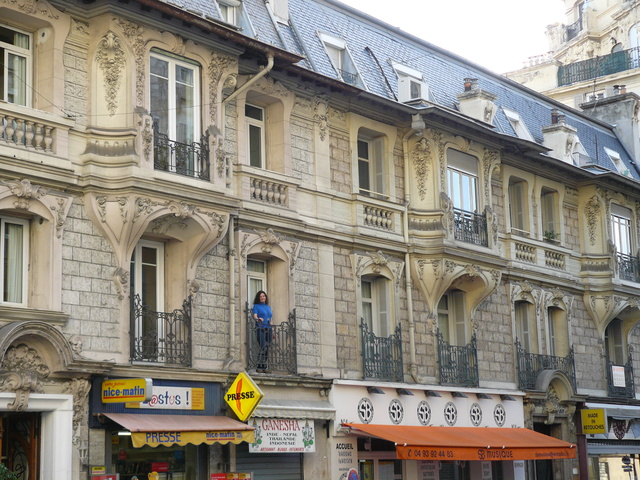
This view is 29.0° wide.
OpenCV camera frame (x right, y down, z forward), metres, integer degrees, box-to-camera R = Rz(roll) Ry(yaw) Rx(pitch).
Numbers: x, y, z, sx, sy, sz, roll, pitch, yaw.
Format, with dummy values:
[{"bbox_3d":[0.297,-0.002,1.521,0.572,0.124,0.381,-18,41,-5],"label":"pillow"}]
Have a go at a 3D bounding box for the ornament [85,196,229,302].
[{"bbox_3d":[-2.719,0.254,22.750,0.540,1.840,3.730,-10,-13,37],"label":"ornament"}]

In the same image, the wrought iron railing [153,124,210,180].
[{"bbox_3d":[-2.663,-1.721,23.334,0.180,1.040,1.610,-10,-13,37],"label":"wrought iron railing"}]

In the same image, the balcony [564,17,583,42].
[{"bbox_3d":[15.963,-13.192,78.000,0.250,0.950,1.900,2,-11,-19],"label":"balcony"}]

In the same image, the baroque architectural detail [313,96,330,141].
[{"bbox_3d":[0.048,-2.724,27.862,0.150,1.067,0.578,-10,-13,37],"label":"baroque architectural detail"}]

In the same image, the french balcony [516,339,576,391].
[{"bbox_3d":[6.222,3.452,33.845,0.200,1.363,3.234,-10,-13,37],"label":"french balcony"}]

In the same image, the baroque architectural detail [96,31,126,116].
[{"bbox_3d":[-3.722,-2.978,22.120,0.530,1.604,0.180,1,-11,-14],"label":"baroque architectural detail"}]

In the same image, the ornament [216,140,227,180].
[{"bbox_3d":[-1.910,-1.575,24.006,0.110,0.819,0.282,-10,-13,37],"label":"ornament"}]

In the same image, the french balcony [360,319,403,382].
[{"bbox_3d":[1.397,2.556,28.525,0.200,1.410,1.560,-10,-13,37],"label":"french balcony"}]

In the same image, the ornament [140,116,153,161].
[{"bbox_3d":[-3.065,-1.769,21.927,0.130,0.770,0.250,-10,-14,38],"label":"ornament"}]

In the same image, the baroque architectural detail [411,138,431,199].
[{"bbox_3d":[2.390,-1.704,29.455,0.502,1.569,0.180,1,-11,-14],"label":"baroque architectural detail"}]

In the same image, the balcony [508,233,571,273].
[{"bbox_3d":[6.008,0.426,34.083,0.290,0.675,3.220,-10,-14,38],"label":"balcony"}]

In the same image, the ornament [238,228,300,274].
[{"bbox_3d":[-0.967,0.233,25.226,0.280,0.780,1.830,-10,-14,38],"label":"ornament"}]

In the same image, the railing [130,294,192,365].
[{"bbox_3d":[-2.979,1.658,23.045,0.200,1.370,1.580,-10,-13,37],"label":"railing"}]

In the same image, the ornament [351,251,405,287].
[{"bbox_3d":[1.367,0.695,28.086,0.280,0.760,1.850,-10,-14,38],"label":"ornament"}]

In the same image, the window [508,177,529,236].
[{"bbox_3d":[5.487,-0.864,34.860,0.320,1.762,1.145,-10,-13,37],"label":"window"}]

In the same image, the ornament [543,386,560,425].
[{"bbox_3d":[6.216,4.438,33.264,0.350,1.010,0.800,-10,-14,38],"label":"ornament"}]

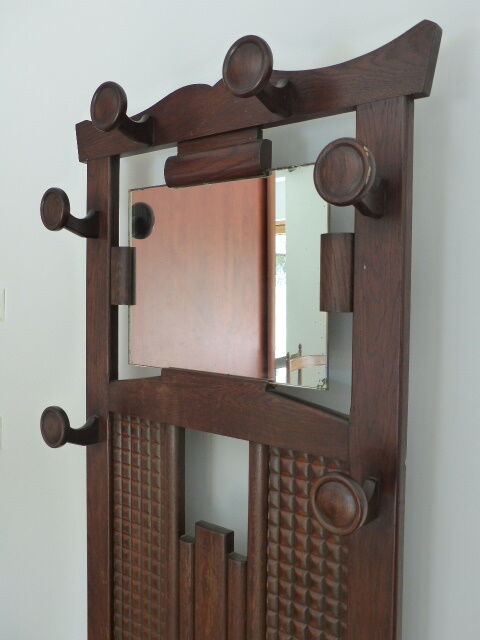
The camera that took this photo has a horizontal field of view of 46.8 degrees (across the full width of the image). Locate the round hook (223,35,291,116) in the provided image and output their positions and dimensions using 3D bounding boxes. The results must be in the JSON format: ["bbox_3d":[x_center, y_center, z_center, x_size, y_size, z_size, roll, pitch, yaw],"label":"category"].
[{"bbox_3d":[0.038,-0.380,0.880,0.085,0.095,0.106,3,3,37],"label":"round hook"}]

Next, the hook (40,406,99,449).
[{"bbox_3d":[-0.360,0.229,1.201,0.085,0.095,0.106,3,3,37],"label":"hook"}]

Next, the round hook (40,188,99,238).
[{"bbox_3d":[-0.353,-0.223,1.179,0.085,0.095,0.106,3,3,37],"label":"round hook"}]

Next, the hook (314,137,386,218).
[{"bbox_3d":[0.169,-0.196,0.788,0.085,0.095,0.106,3,3,37],"label":"hook"}]

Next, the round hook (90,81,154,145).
[{"bbox_3d":[-0.217,-0.393,1.071,0.085,0.095,0.106,3,3,37],"label":"round hook"}]

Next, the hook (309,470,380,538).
[{"bbox_3d":[0.163,0.259,0.809,0.085,0.095,0.106,3,3,37],"label":"hook"}]

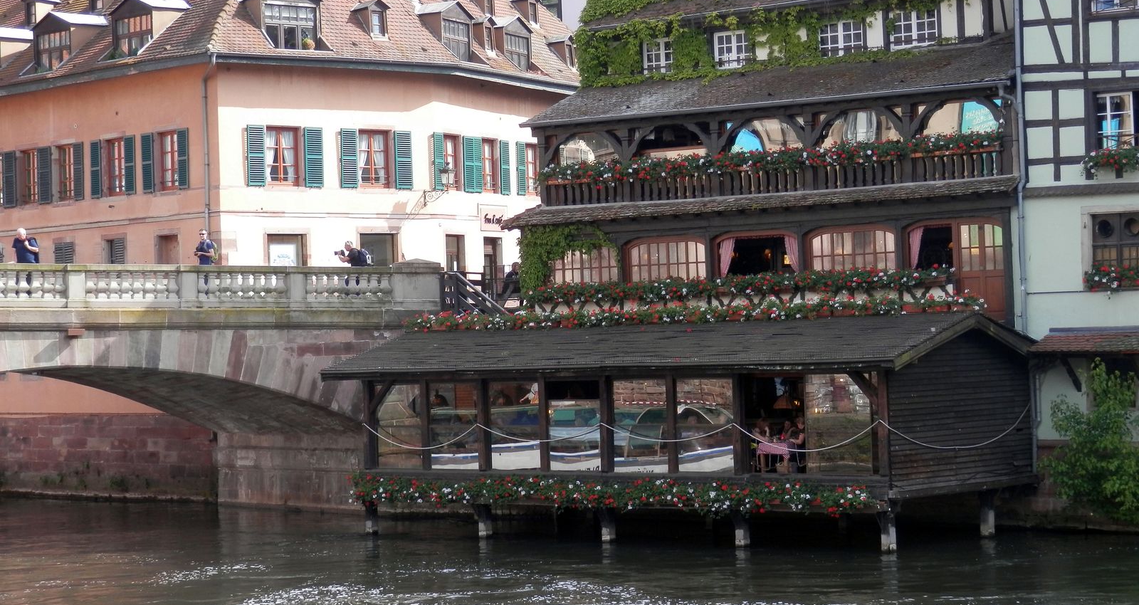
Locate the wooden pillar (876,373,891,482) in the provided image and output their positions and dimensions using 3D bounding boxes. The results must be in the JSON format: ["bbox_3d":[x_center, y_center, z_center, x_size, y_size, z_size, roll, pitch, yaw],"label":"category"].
[{"bbox_3d":[6.038,2.349,46.138,0.170,2.076,0.170,-3,-2,39],"label":"wooden pillar"}]

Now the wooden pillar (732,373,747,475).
[{"bbox_3d":[3.382,2.410,47.671,0.190,2.013,0.190,-2,-1,38],"label":"wooden pillar"}]

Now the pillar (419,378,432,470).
[{"bbox_3d":[-3.209,2.711,53.631,0.160,2.057,0.160,-3,-2,39],"label":"pillar"}]

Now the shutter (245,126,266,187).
[{"bbox_3d":[-8.707,-4.089,67.042,0.573,1.713,0.060,-1,-1,-36],"label":"shutter"}]

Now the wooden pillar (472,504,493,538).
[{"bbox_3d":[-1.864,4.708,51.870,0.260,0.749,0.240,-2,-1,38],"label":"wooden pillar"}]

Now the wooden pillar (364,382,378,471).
[{"bbox_3d":[-4.518,2.784,54.692,0.185,2.055,0.185,-3,-2,39],"label":"wooden pillar"}]

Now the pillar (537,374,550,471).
[{"bbox_3d":[-0.536,2.540,50.790,0.150,2.051,0.150,-2,-1,38],"label":"pillar"}]

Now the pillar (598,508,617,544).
[{"bbox_3d":[0.803,4.665,50.381,0.220,0.742,0.220,-3,-2,39],"label":"pillar"}]

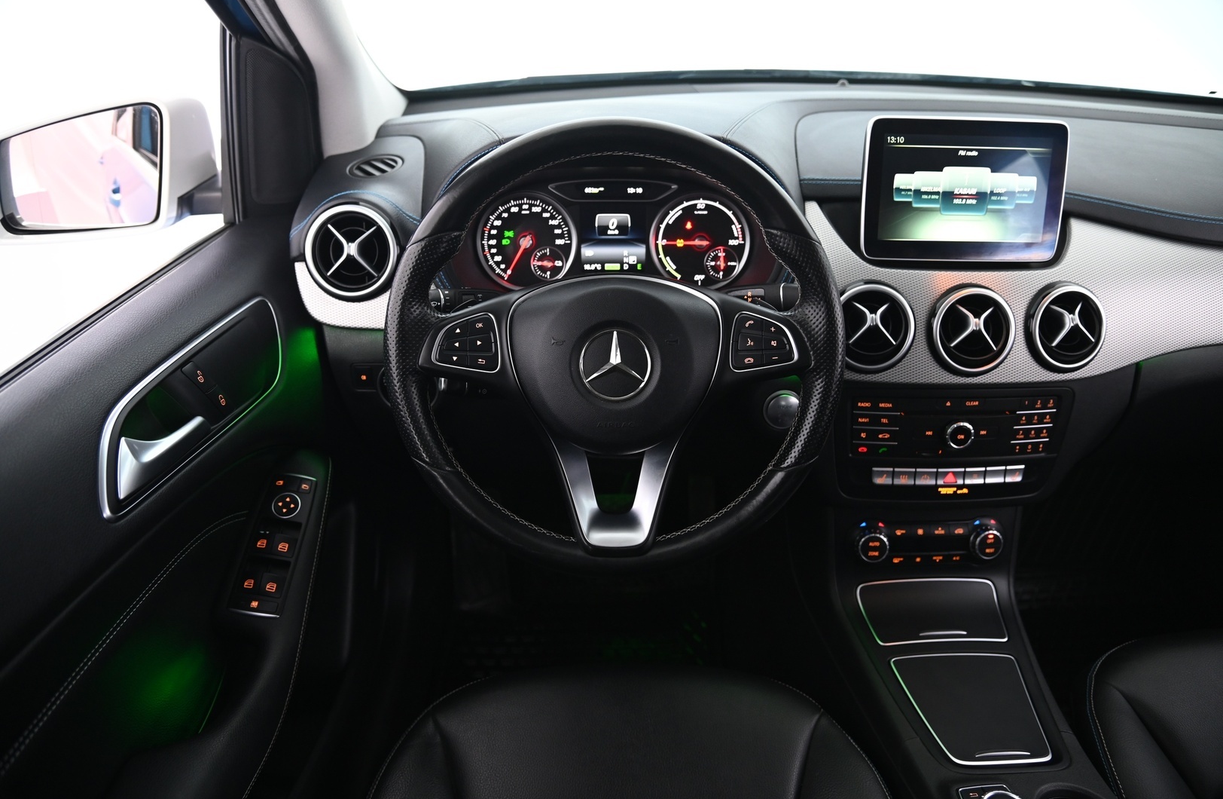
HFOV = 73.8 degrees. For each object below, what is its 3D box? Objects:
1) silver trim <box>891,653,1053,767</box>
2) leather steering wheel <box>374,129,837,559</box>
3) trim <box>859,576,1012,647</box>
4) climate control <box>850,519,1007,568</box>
[{"bbox_3d":[0.370,0.312,0.826,0.136,0.014,0.128,-1,33,-3],"label":"silver trim"},{"bbox_3d":[0.003,-0.042,0.682,0.373,0.366,0.085,0,5,0],"label":"leather steering wheel"},{"bbox_3d":[0.365,0.238,0.920,0.156,0.020,0.079,-1,52,-3],"label":"trim"},{"bbox_3d":[0.363,0.164,0.939,0.166,0.053,0.032,-1,14,-3],"label":"climate control"}]

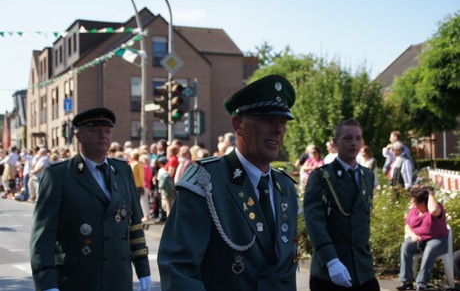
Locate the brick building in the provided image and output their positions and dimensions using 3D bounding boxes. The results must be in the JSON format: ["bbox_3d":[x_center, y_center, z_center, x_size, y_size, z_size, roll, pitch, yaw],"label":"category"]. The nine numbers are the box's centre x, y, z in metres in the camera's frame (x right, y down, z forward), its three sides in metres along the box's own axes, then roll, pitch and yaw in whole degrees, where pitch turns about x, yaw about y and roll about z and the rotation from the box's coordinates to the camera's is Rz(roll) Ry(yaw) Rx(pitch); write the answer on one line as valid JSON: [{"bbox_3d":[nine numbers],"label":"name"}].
[{"bbox_3d":[-9.377,-3.833,56.266,12.000,11.600,28.000,0,0,-23],"label":"brick building"}]

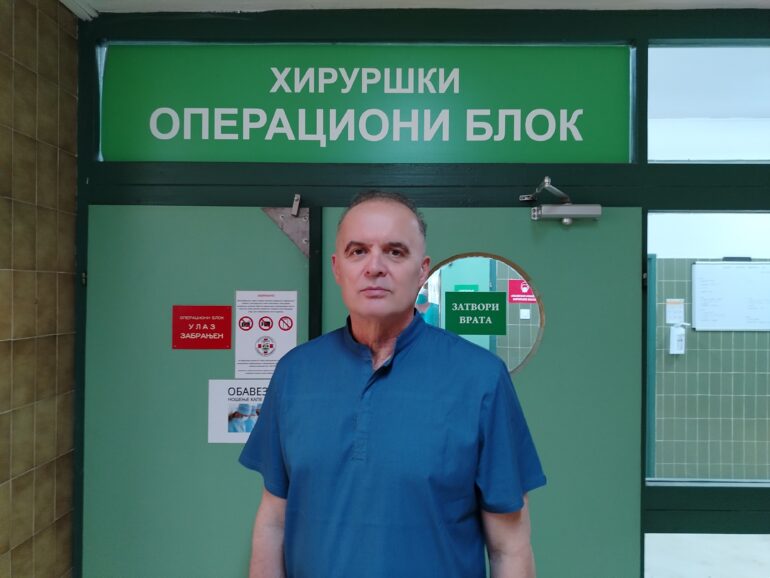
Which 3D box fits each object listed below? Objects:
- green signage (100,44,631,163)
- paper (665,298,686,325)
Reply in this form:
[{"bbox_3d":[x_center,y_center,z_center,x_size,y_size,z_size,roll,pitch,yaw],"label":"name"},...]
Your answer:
[{"bbox_3d":[-0.072,-0.637,1.834,1.812,0.411,0.020,0,0,1],"label":"green signage"},{"bbox_3d":[2.542,0.198,4.667,0.154,0.216,0.008,0,0,1],"label":"paper"}]

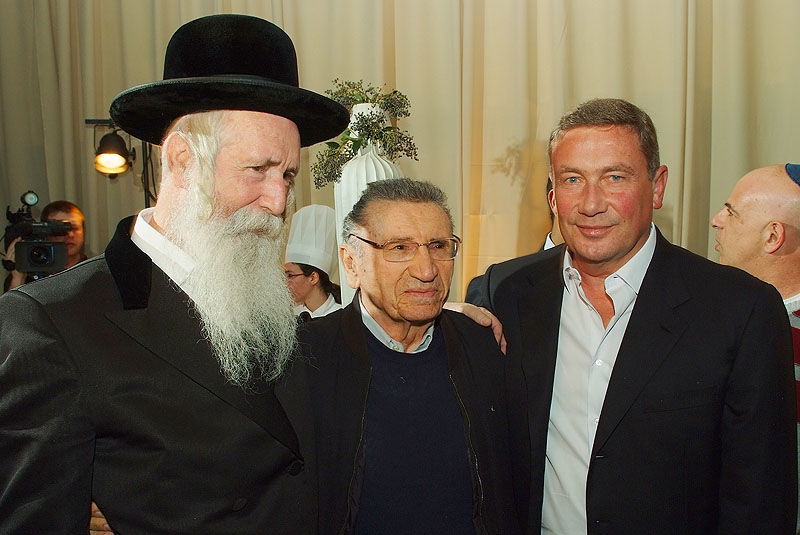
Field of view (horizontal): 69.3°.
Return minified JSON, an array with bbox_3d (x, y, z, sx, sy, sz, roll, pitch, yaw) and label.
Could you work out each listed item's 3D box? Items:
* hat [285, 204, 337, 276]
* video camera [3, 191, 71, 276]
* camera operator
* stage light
[{"bbox_3d":[-0.366,-0.113,2.420,0.210,0.280,0.210,8,3,-18],"label":"hat"},{"bbox_3d":[-1.438,-0.127,2.300,0.230,0.340,0.500,-3,4,-32],"label":"video camera"},{"bbox_3d":[-1.430,0.581,2.492,0.580,1.740,0.500,-3,4,-31],"label":"camera operator"},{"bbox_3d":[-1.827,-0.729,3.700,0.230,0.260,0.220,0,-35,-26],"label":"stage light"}]

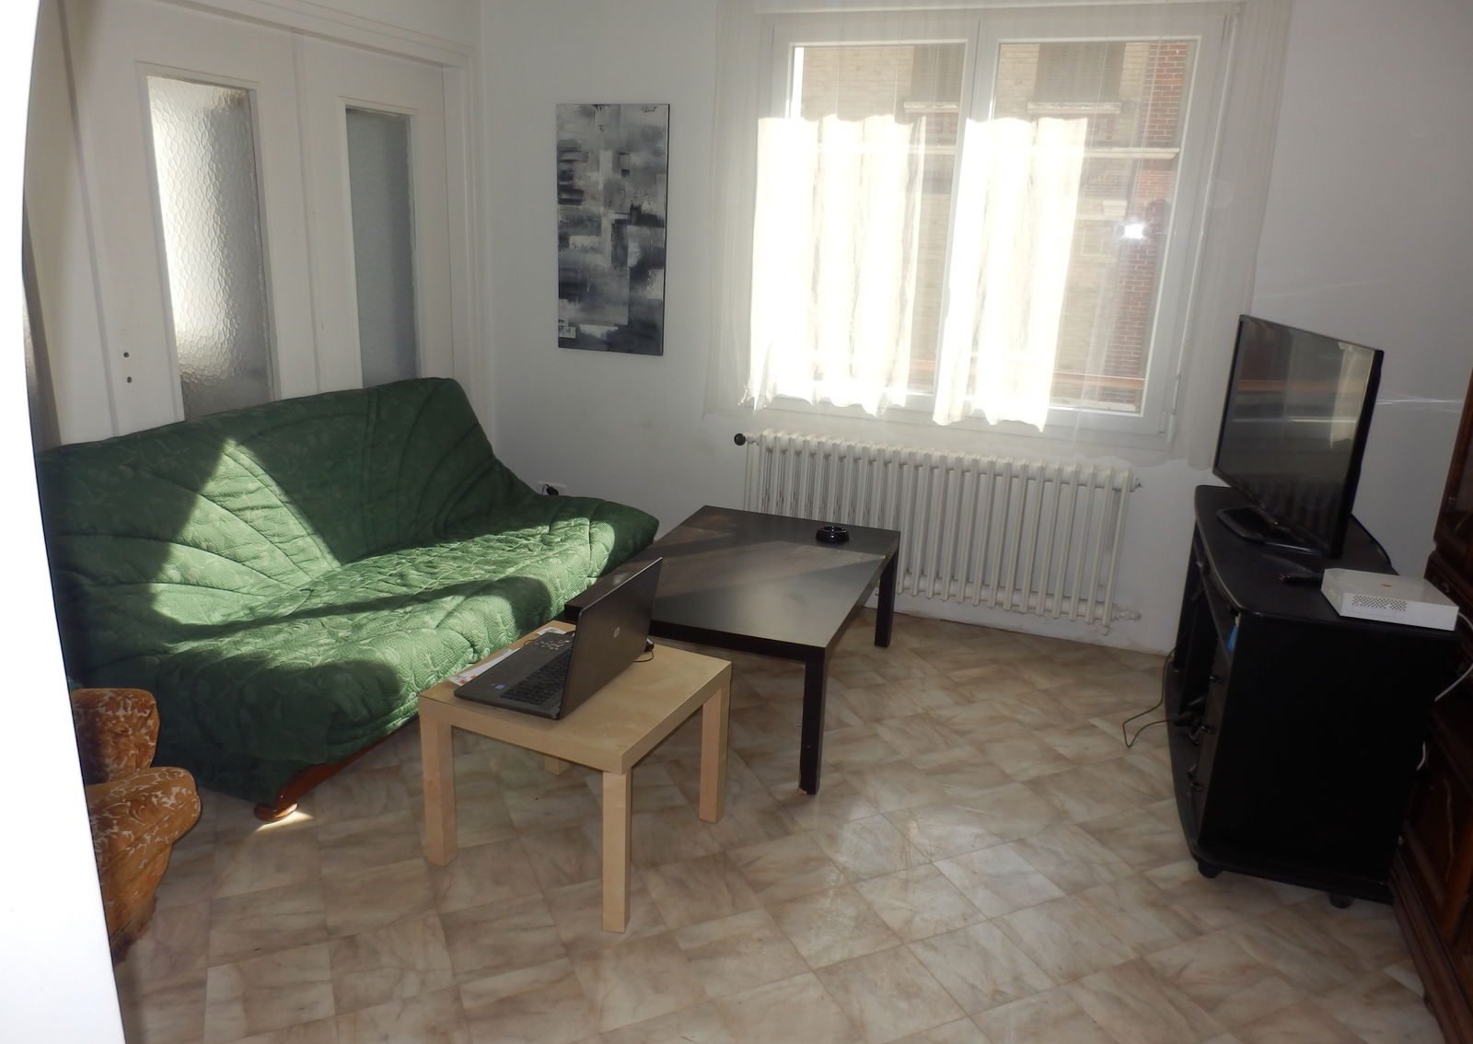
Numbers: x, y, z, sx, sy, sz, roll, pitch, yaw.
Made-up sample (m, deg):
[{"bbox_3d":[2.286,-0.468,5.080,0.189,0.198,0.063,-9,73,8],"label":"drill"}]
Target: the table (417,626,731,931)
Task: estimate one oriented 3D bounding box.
[{"bbox_3d":[-0.387,0.605,2.591,0.550,0.450,0.550,10,18,23],"label":"table"}]

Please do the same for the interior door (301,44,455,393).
[{"bbox_3d":[-1.353,-0.688,3.954,0.040,2.070,0.830,8,17,18],"label":"interior door"}]

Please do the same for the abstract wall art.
[{"bbox_3d":[-0.516,-1.204,4.245,0.495,0.990,0.030,8,17,18],"label":"abstract wall art"}]

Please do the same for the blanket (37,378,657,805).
[{"bbox_3d":[-1.029,0.070,3.333,1.000,0.840,1.920,10,18,23],"label":"blanket"}]

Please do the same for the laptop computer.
[{"bbox_3d":[-0.423,0.252,2.482,0.335,0.286,0.410,9,18,20],"label":"laptop computer"}]

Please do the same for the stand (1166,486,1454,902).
[{"bbox_3d":[1.572,0.415,3.014,0.490,0.730,1.280,8,17,18],"label":"stand"}]

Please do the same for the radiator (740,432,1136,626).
[{"bbox_3d":[0.753,0.005,4.027,1.470,0.590,0.130,8,17,18],"label":"radiator"}]

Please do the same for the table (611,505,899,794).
[{"bbox_3d":[0.050,0.358,3.482,0.780,0.450,1.180,8,17,17],"label":"table"}]

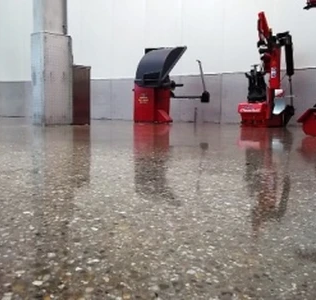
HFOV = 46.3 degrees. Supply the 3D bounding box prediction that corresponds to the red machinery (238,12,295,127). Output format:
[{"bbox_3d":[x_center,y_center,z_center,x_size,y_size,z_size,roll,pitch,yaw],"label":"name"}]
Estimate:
[{"bbox_3d":[1.998,-1.396,6.465,0.820,1.970,0.960,6,7,36],"label":"red machinery"}]

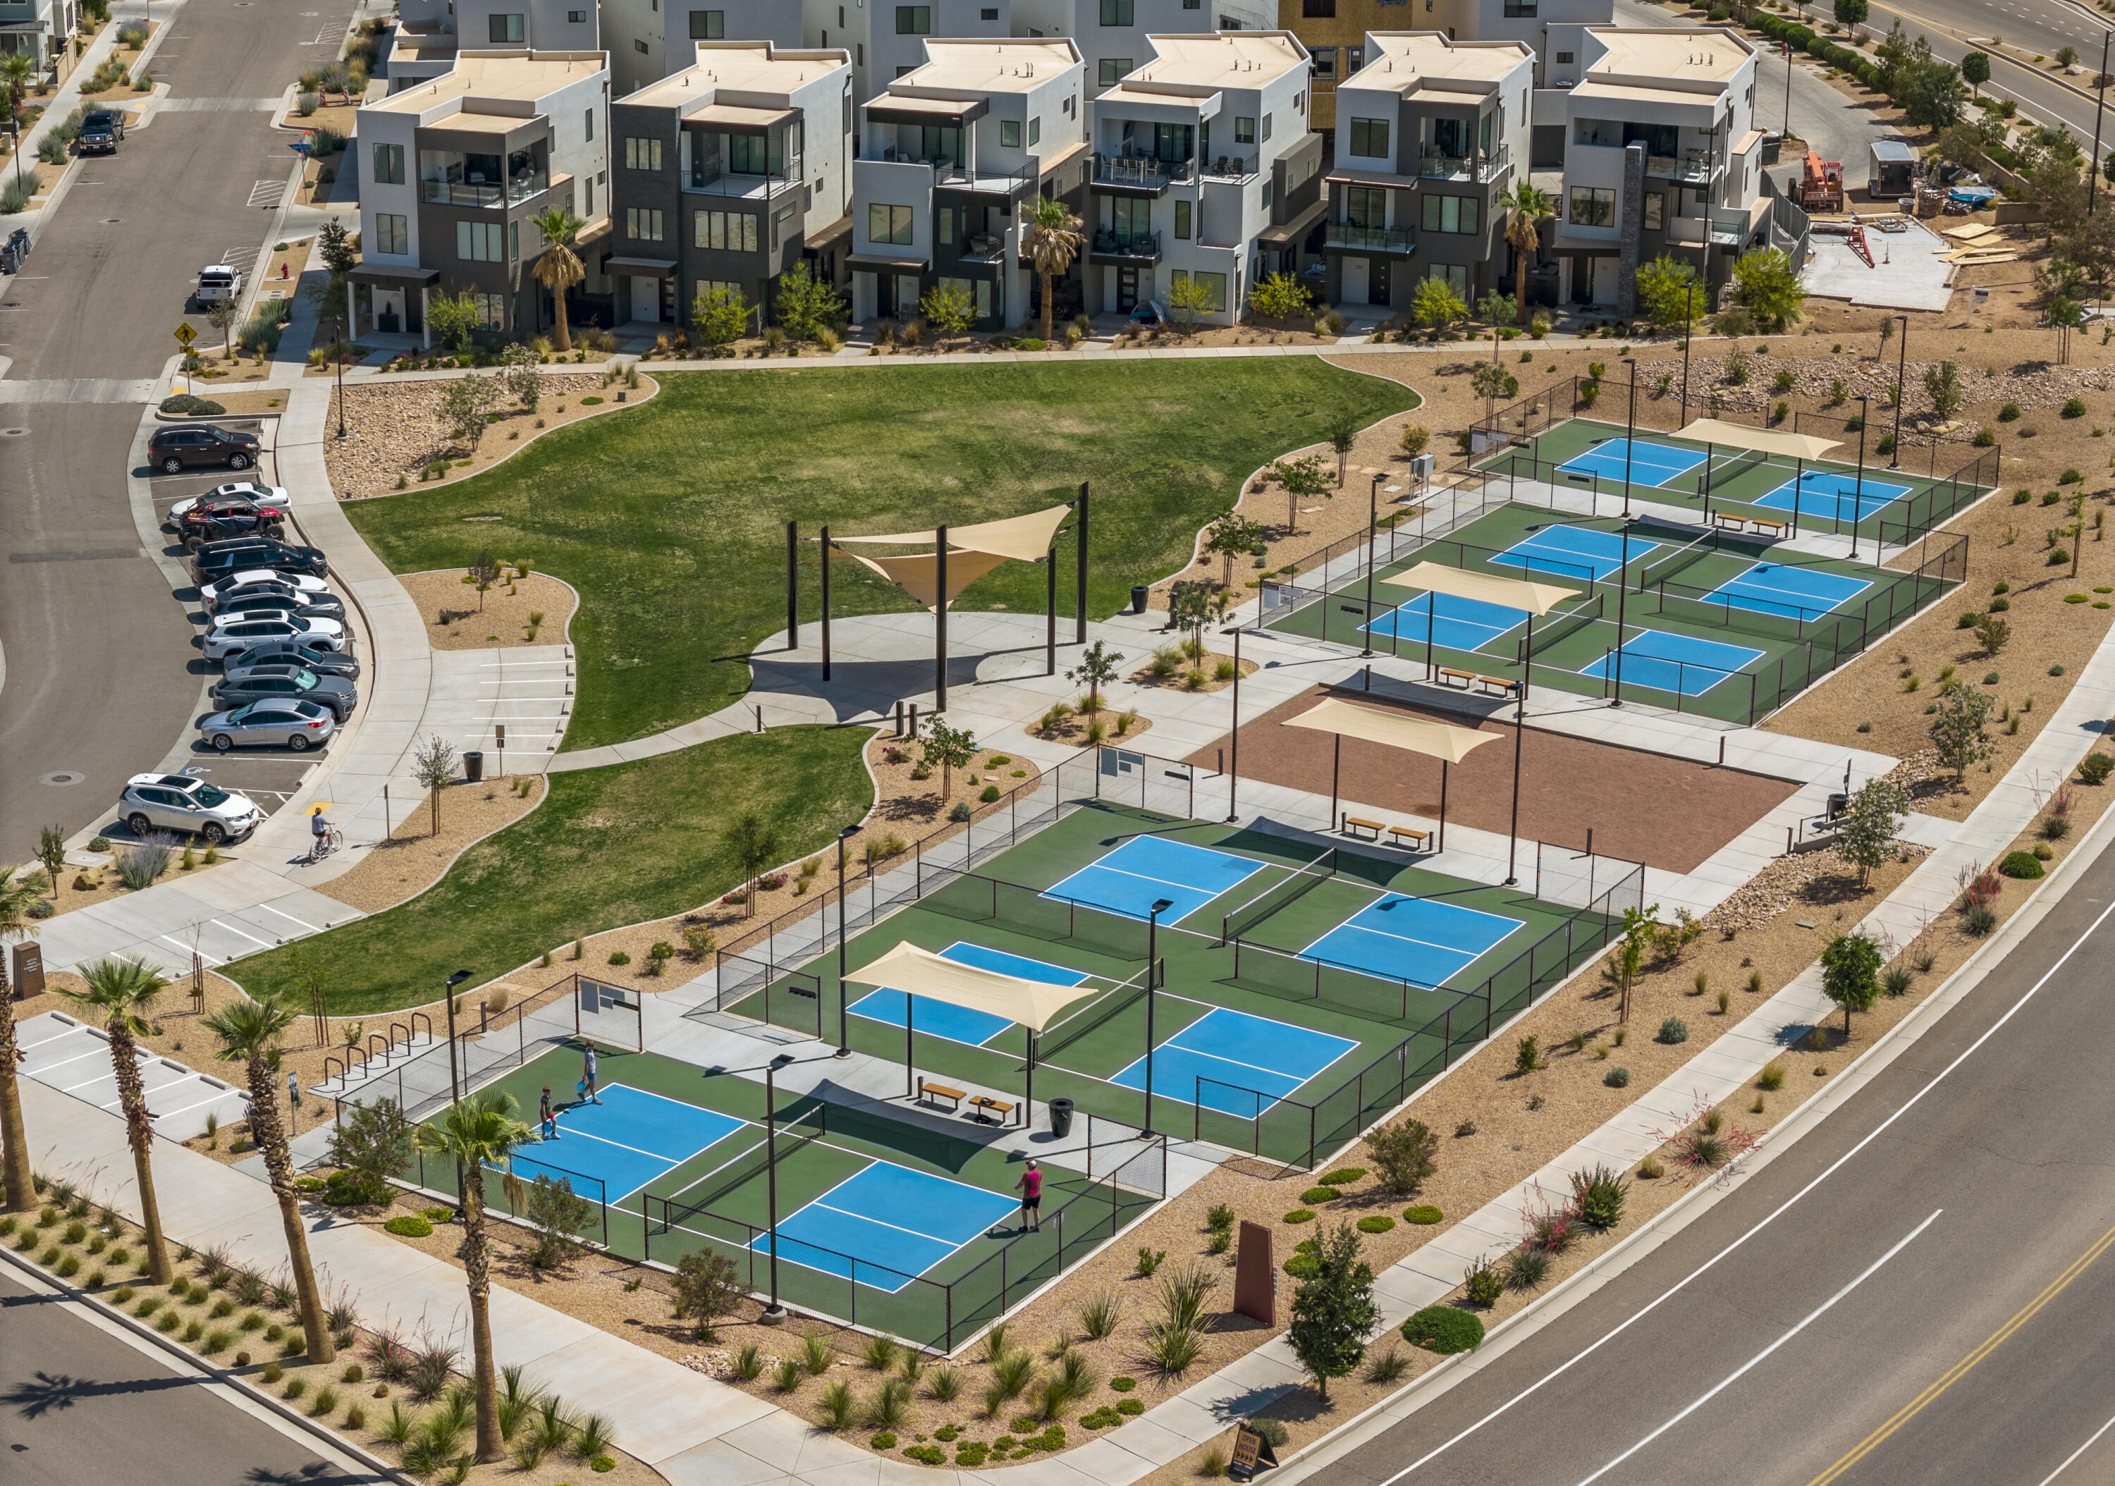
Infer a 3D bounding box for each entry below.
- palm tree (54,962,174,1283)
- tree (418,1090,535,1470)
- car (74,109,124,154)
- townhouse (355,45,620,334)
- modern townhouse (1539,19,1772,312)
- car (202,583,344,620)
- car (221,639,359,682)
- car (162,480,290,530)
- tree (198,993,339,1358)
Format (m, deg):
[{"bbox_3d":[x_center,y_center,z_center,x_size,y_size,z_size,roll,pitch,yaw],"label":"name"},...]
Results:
[{"bbox_3d":[-23.311,9.503,106.525,2.750,8.550,2.750,-4,20,-12],"label":"palm tree"},{"bbox_3d":[-13.259,12.360,97.922,2.700,8.950,2.700,-2,20,-8],"label":"tree"},{"bbox_3d":[-54.994,-35.254,245.764,2.000,1.900,5.750,-1,20,-5],"label":"car"},{"bbox_3d":[-26.810,-26.350,205.504,9.070,10.800,17.600,5,20,13],"label":"townhouse"},{"bbox_3d":[29.993,-28.344,210.948,9.990,10.800,17.600,5,20,13],"label":"modern townhouse"},{"bbox_3d":[-29.446,-5.115,161.651,4.750,1.650,1.890,-4,20,-14],"label":"car"},{"bbox_3d":[-27.460,-2.719,153.575,4.800,1.450,1.840,-2,20,-7],"label":"car"},{"bbox_3d":[-33.821,-9.767,174.840,4.800,1.450,1.830,-8,21,-23],"label":"car"},{"bbox_3d":[-19.053,10.529,103.410,2.900,9.200,2.500,1,20,0],"label":"tree"}]

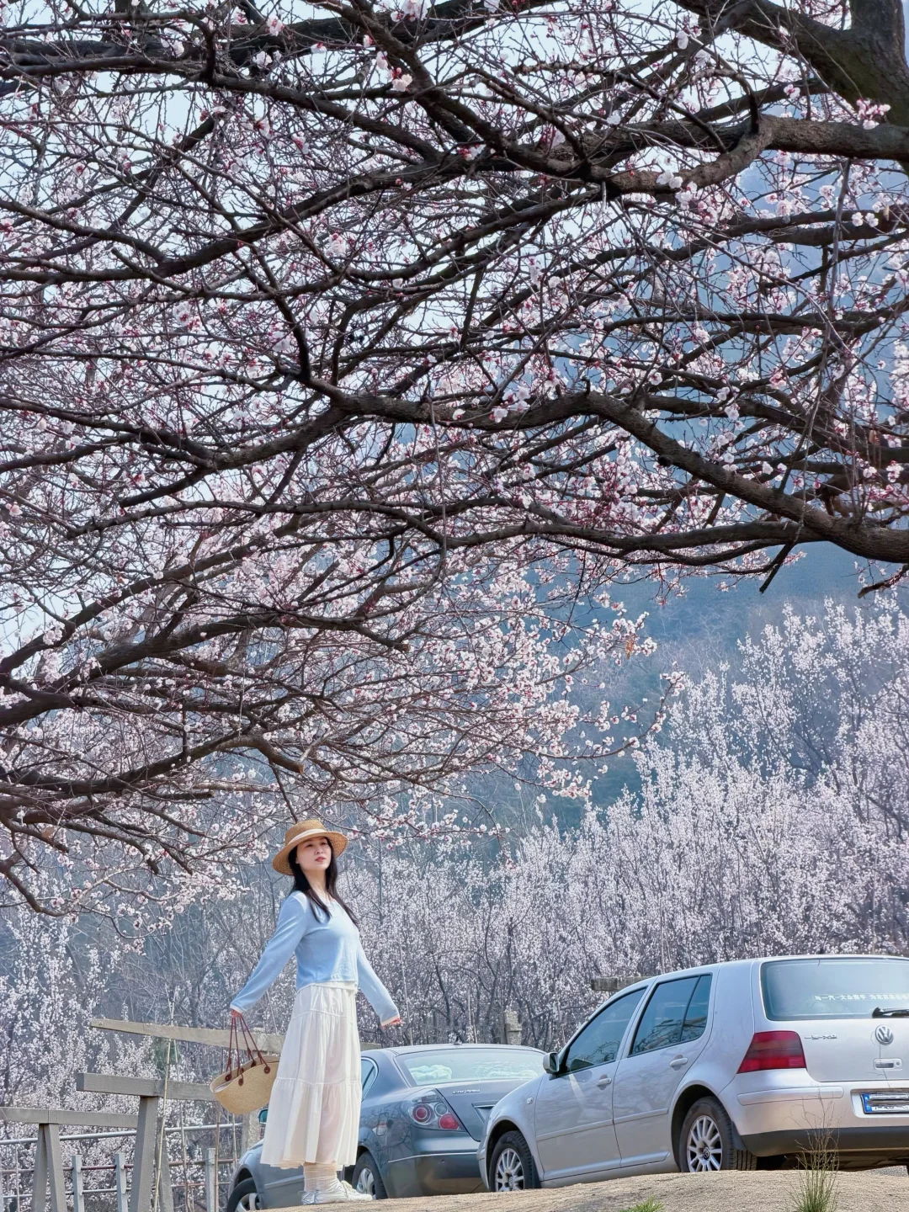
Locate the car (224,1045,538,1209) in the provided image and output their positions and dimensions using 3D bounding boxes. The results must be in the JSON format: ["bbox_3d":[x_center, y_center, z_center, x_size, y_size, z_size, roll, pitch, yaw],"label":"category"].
[{"bbox_3d":[-0.292,4.010,25.650,1.790,1.440,4.670,2,-13,-21],"label":"car"}]

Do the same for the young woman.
[{"bbox_3d":[-0.602,1.780,15.400,0.550,1.670,0.720,-11,-15,34],"label":"young woman"}]

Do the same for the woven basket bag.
[{"bbox_3d":[-0.912,2.008,15.360,0.400,0.430,0.200,-10,-9,-22],"label":"woven basket bag"}]

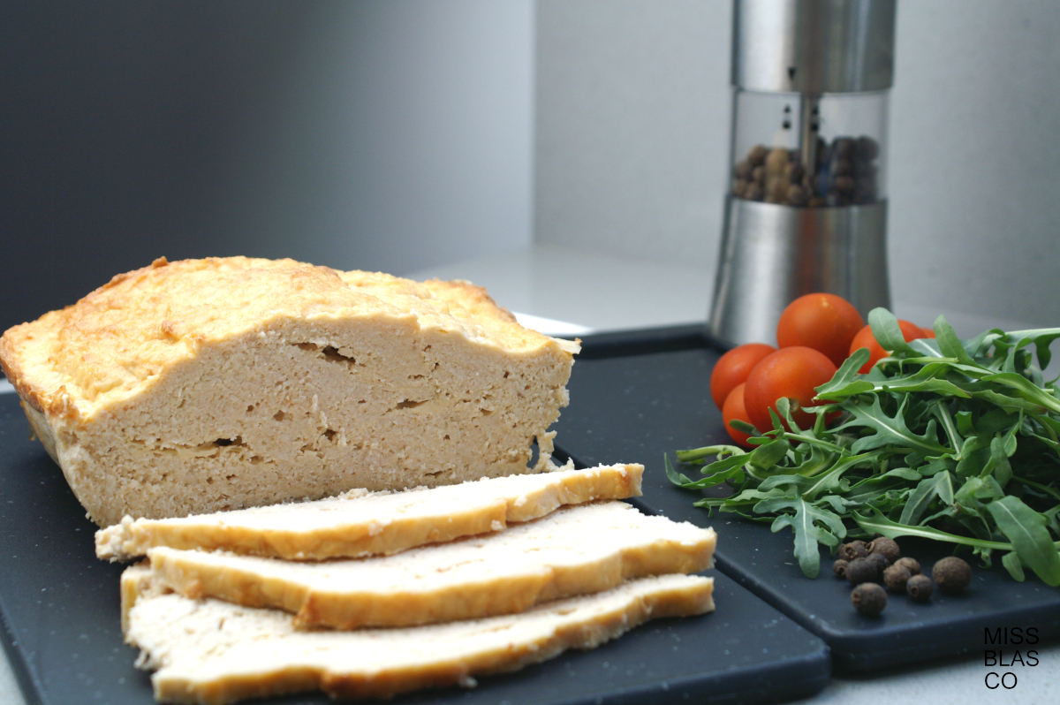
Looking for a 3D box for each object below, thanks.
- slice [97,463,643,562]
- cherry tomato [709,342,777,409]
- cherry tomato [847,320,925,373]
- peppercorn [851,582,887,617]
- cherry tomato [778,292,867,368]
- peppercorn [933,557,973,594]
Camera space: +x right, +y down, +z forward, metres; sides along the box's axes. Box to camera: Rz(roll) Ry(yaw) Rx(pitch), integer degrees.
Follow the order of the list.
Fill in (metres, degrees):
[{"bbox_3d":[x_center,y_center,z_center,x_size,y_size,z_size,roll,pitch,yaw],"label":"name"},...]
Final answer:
[{"bbox_3d":[-0.038,0.036,0.464,0.121,0.011,0.050,-4,7,-18],"label":"slice"},{"bbox_3d":[0.064,0.009,0.567,0.024,0.024,0.024,0,14,0],"label":"cherry tomato"},{"bbox_3d":[0.108,0.002,0.593,0.025,0.024,0.025,0,14,0],"label":"cherry tomato"},{"bbox_3d":[0.072,0.053,0.421,0.008,0.008,0.008,0,14,0],"label":"peppercorn"},{"bbox_3d":[0.090,-0.005,0.608,0.027,0.026,0.027,0,14,0],"label":"cherry tomato"},{"bbox_3d":[0.093,0.049,0.435,0.009,0.008,0.009,0,14,0],"label":"peppercorn"}]

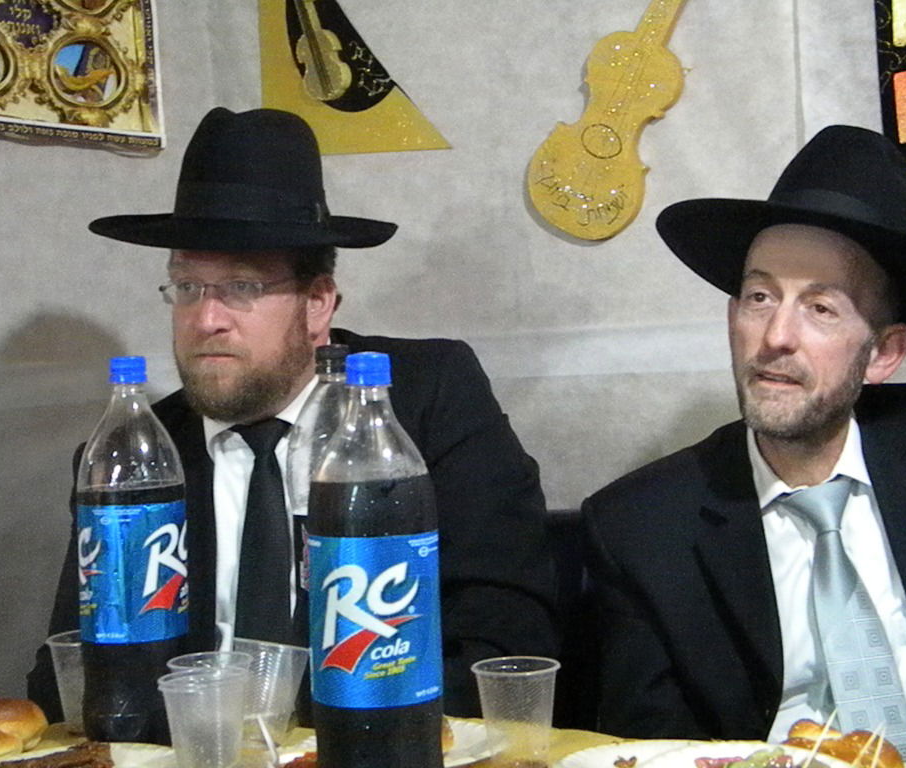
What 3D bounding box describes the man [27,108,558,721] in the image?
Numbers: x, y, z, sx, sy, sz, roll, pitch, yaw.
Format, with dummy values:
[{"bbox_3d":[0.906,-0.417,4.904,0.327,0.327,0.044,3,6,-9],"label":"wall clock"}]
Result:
[{"bbox_3d":[-0.161,0.340,1.692,0.600,1.280,0.640,-2,0,22],"label":"man"}]

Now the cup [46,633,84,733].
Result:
[{"bbox_3d":[-0.317,0.263,1.443,0.069,0.082,0.069,-2,0,0],"label":"cup"}]

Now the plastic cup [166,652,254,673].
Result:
[{"bbox_3d":[-0.188,0.260,1.298,0.069,0.082,0.069,-2,0,0],"label":"plastic cup"}]

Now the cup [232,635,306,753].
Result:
[{"bbox_3d":[-0.159,0.263,1.405,0.073,0.085,0.073,5,-5,0],"label":"cup"}]

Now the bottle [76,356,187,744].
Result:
[{"bbox_3d":[-0.265,0.141,1.376,0.091,0.324,0.091,-2,0,0],"label":"bottle"}]

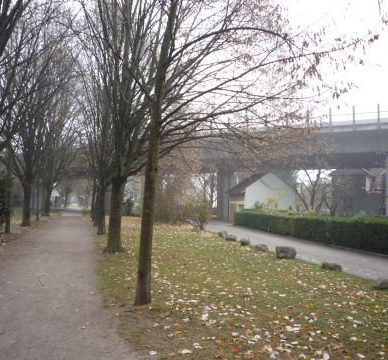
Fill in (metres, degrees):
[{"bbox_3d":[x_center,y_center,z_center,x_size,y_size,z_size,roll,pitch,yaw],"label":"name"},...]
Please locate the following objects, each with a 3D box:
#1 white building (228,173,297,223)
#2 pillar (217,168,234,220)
[{"bbox_3d":[5.290,1.517,34.984,4.170,3.970,4.740,1,-3,-10],"label":"white building"},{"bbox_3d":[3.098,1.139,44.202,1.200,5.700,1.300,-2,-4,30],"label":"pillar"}]

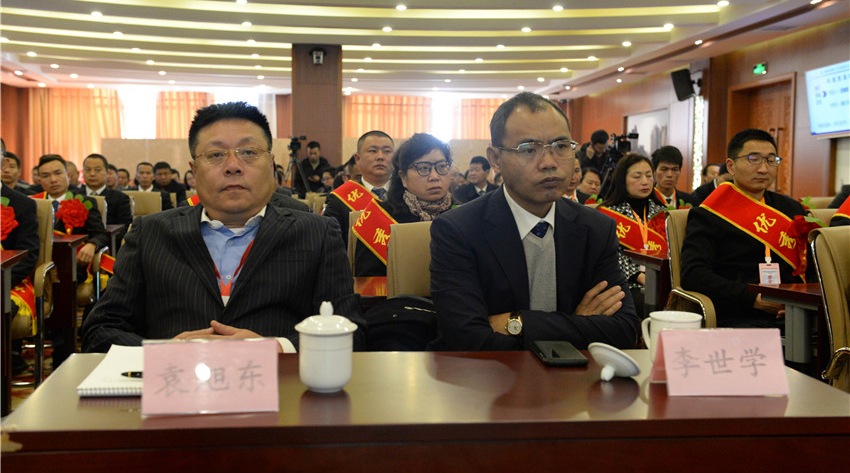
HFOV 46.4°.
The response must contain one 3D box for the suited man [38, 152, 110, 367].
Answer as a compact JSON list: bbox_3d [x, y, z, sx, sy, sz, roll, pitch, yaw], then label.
[{"bbox_3d":[-2.000,0.143,5.600,0.520,1.220,0.750,0,4,-8],"label":"suited man"}]

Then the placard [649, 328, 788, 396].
[{"bbox_3d":[0.501,0.210,1.680,0.200,0.100,0.085,0,4,-6],"label":"placard"}]

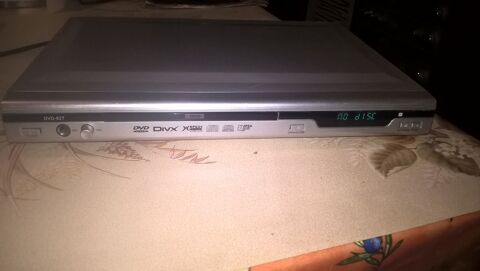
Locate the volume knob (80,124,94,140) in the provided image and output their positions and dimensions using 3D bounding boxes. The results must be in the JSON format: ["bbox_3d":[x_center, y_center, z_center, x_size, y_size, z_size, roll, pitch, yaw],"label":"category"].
[{"bbox_3d":[-0.141,-0.003,0.350,0.012,0.012,0.007,-1,34,-9],"label":"volume knob"}]

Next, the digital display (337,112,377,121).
[{"bbox_3d":[0.119,-0.019,0.390,0.043,0.010,0.005,-1,34,-9],"label":"digital display"}]

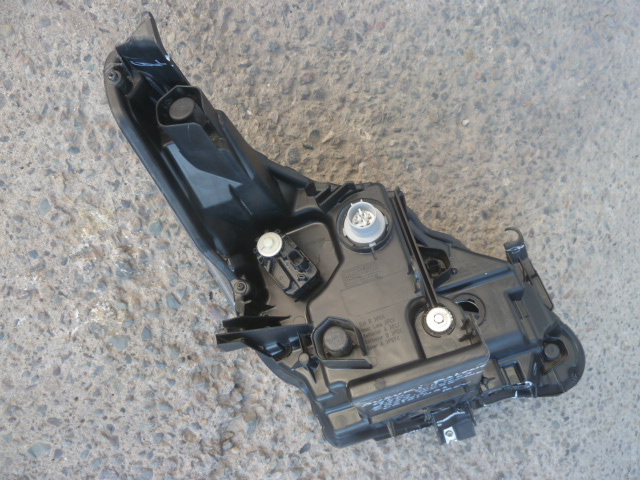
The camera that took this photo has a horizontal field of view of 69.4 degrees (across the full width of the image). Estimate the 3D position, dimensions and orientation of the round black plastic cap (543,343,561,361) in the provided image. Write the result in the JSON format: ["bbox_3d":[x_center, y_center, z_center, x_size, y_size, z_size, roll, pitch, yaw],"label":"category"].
[{"bbox_3d":[0.253,0.122,0.505,0.017,0.013,0.017,-4,67,10],"label":"round black plastic cap"}]

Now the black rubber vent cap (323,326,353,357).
[{"bbox_3d":[0.022,0.125,0.570,0.032,0.019,0.032,-3,67,7],"label":"black rubber vent cap"}]

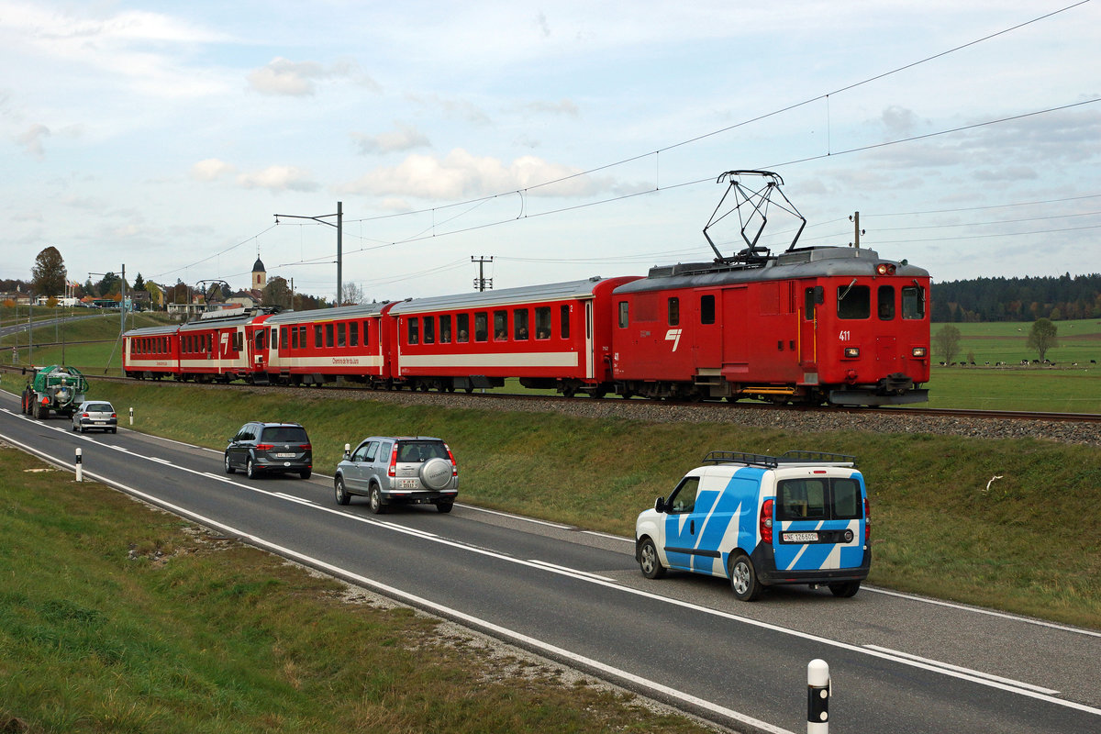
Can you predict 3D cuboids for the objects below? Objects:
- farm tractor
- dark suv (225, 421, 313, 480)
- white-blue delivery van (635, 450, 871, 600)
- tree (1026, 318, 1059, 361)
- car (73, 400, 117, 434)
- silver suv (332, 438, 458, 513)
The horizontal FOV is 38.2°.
[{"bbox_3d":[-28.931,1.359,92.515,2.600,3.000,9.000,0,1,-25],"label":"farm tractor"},{"bbox_3d":[-8.573,2.452,48.125,1.830,1.660,4.530,0,0,-24],"label":"dark suv"},{"bbox_3d":[2.814,2.214,23.364,1.880,1.990,4.390,0,0,-24],"label":"white-blue delivery van"},{"bbox_3d":[157.867,-8.916,510.000,10.000,13.800,10.000,0,0,17],"label":"tree"},{"bbox_3d":[-21.882,2.392,76.489,1.646,1.410,3.720,0,0,-24],"label":"car"},{"bbox_3d":[-3.587,2.418,36.741,1.780,1.710,4.600,0,0,-25],"label":"silver suv"}]

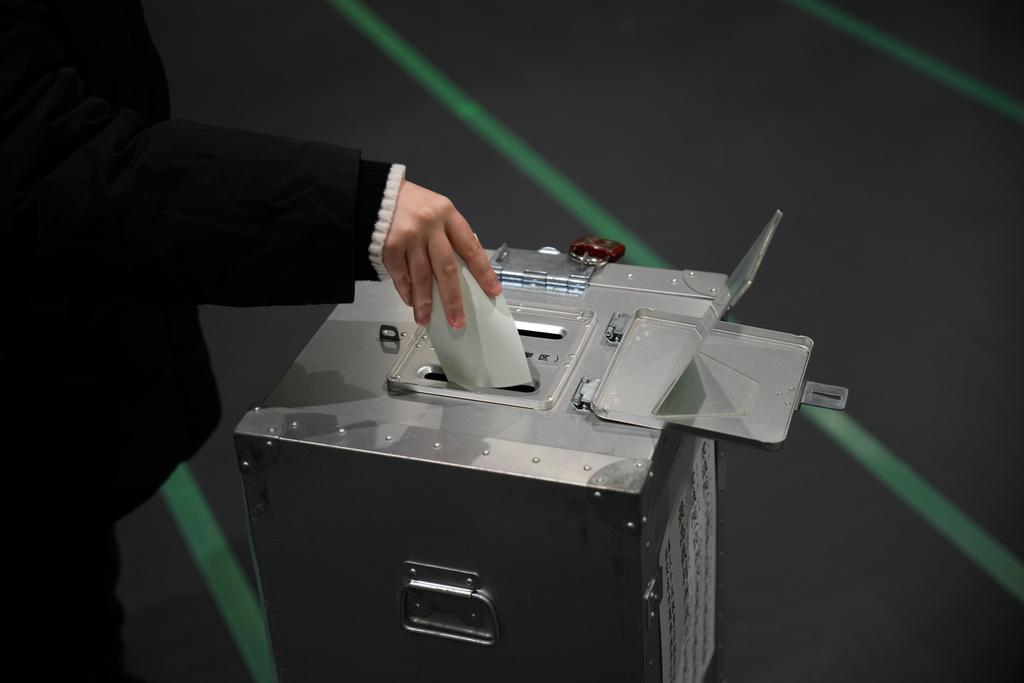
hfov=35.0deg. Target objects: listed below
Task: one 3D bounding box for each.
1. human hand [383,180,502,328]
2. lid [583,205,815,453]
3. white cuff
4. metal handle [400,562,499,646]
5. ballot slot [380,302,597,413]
[{"bbox_3d":[-0.061,-0.080,1.435,0.110,0.125,0.085,8,33,18],"label":"human hand"},{"bbox_3d":[0.171,-0.011,1.430,0.170,0.146,0.177,7,32,17],"label":"lid"},{"bbox_3d":[-0.112,-0.107,1.455,0.024,0.092,0.075,20,33,11],"label":"white cuff"},{"bbox_3d":[-0.057,0.236,1.447,0.090,0.073,0.019,7,32,17],"label":"metal handle"},{"bbox_3d":[-0.016,0.010,1.518,0.150,0.015,0.168,7,32,17],"label":"ballot slot"}]

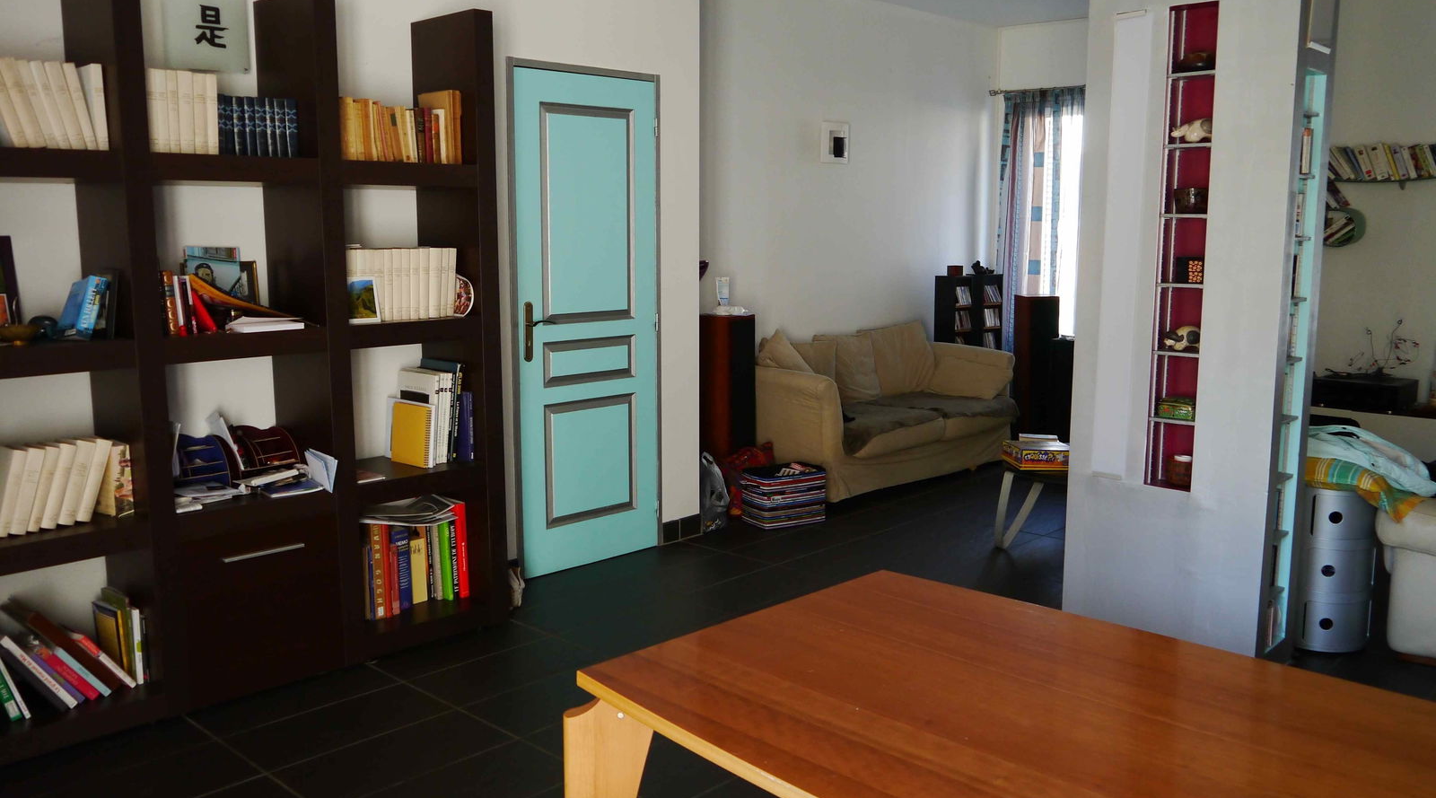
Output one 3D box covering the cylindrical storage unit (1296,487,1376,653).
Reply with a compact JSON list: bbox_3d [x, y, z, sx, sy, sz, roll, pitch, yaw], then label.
[{"bbox_3d":[2.131,0.560,4.100,0.320,0.585,0.320,2,9,16],"label":"cylindrical storage unit"}]

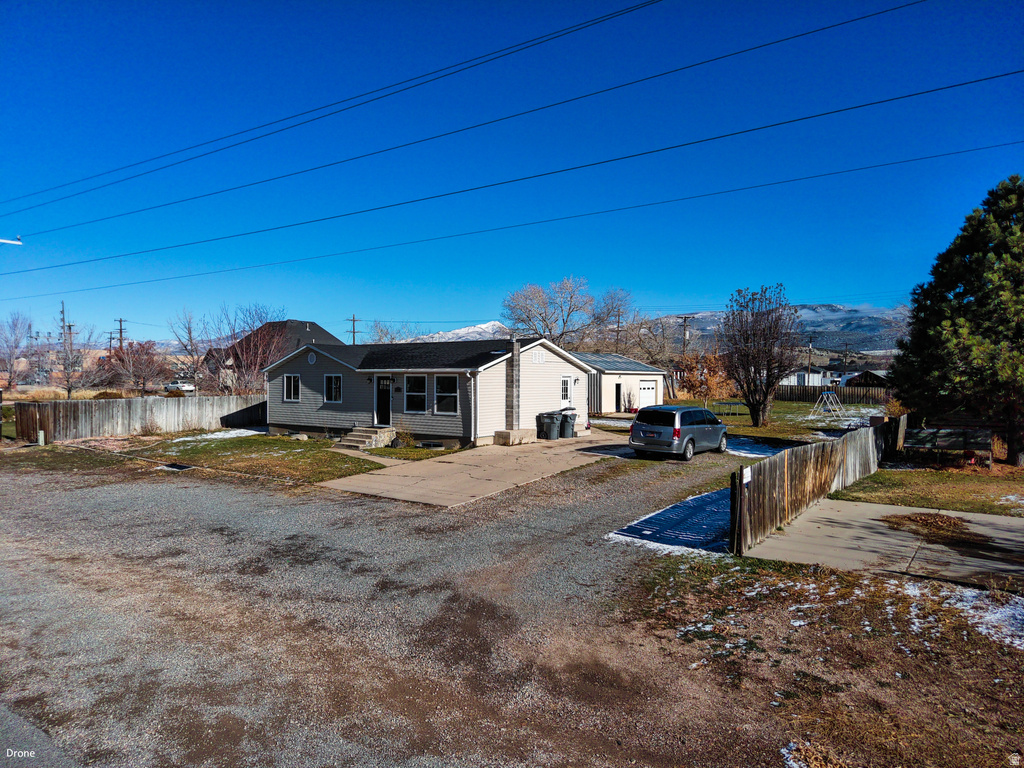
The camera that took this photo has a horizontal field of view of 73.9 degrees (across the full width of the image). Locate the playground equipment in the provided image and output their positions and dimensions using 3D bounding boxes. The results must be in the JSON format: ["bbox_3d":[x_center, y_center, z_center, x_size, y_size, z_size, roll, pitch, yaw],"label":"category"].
[{"bbox_3d":[21.760,1.416,46.698,1.650,1.740,4.700,1,1,33],"label":"playground equipment"}]

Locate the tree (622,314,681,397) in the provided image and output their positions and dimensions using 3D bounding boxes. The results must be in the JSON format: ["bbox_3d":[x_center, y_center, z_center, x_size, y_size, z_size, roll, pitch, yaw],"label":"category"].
[{"bbox_3d":[17.437,-3.361,84.979,7.100,10.560,7.000,0,0,12],"label":"tree"}]

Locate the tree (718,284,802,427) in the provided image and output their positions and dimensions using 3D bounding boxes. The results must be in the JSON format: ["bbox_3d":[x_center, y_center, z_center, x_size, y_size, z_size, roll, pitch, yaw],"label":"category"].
[{"bbox_3d":[13.596,-1.570,37.492,4.630,7.828,4.630,0,0,0],"label":"tree"}]

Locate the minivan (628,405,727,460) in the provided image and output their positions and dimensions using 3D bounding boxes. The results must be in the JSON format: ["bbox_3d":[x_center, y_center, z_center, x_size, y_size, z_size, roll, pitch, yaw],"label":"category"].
[{"bbox_3d":[6.117,1.643,24.484,2.030,1.750,5.150,1,0,36],"label":"minivan"}]

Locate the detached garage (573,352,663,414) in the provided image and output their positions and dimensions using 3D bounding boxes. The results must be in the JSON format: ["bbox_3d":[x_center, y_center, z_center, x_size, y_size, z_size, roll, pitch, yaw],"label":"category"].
[{"bbox_3d":[6.120,-0.260,55.200,9.000,4.650,10.700,1,1,36],"label":"detached garage"}]

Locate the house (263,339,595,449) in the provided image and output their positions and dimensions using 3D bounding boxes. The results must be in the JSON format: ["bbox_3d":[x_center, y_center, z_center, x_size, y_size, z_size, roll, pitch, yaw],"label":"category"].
[{"bbox_3d":[-4.162,0.198,33.040,13.787,4.312,9.063,1,0,36],"label":"house"}]

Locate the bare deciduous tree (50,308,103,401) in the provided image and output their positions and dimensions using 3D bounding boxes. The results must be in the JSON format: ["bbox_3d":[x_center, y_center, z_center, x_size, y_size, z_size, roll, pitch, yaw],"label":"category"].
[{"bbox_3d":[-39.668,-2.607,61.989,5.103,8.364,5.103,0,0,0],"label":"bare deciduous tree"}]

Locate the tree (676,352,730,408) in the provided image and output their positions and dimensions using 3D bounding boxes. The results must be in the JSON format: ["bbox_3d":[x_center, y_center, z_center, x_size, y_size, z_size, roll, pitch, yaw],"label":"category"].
[{"bbox_3d":[15.048,-0.156,52.499,4.861,4.704,4.861,0,0,0],"label":"tree"}]

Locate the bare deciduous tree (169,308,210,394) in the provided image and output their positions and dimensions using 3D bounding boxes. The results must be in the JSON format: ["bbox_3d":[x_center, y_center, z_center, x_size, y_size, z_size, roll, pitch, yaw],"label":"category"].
[{"bbox_3d":[-27.485,-2.275,57.987,3.236,8.265,3.600,0,0,-25],"label":"bare deciduous tree"}]

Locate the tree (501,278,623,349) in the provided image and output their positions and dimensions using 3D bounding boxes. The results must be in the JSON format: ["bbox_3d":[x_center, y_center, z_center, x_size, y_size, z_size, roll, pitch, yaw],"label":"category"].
[{"bbox_3d":[6.345,-5.508,81.963,14.906,14.816,13.500,0,0,4],"label":"tree"}]

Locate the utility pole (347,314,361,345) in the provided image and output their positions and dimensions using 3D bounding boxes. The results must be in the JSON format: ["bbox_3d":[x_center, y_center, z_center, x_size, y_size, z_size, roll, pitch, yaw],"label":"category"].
[{"bbox_3d":[-22.007,-3.979,94.976,0.350,11.352,2.600,1,1,38],"label":"utility pole"}]

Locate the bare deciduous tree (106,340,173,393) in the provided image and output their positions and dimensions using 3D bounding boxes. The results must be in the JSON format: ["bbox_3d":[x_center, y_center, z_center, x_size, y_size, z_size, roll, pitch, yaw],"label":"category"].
[{"bbox_3d":[-32.847,-1.017,59.997,5.105,5.579,5.600,0,0,-29],"label":"bare deciduous tree"}]

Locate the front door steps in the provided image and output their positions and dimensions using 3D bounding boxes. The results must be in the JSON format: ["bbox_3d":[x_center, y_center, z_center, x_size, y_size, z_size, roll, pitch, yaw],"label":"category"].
[{"bbox_3d":[-5.980,2.193,27.630,1.620,0.740,1.980,1,1,33],"label":"front door steps"}]

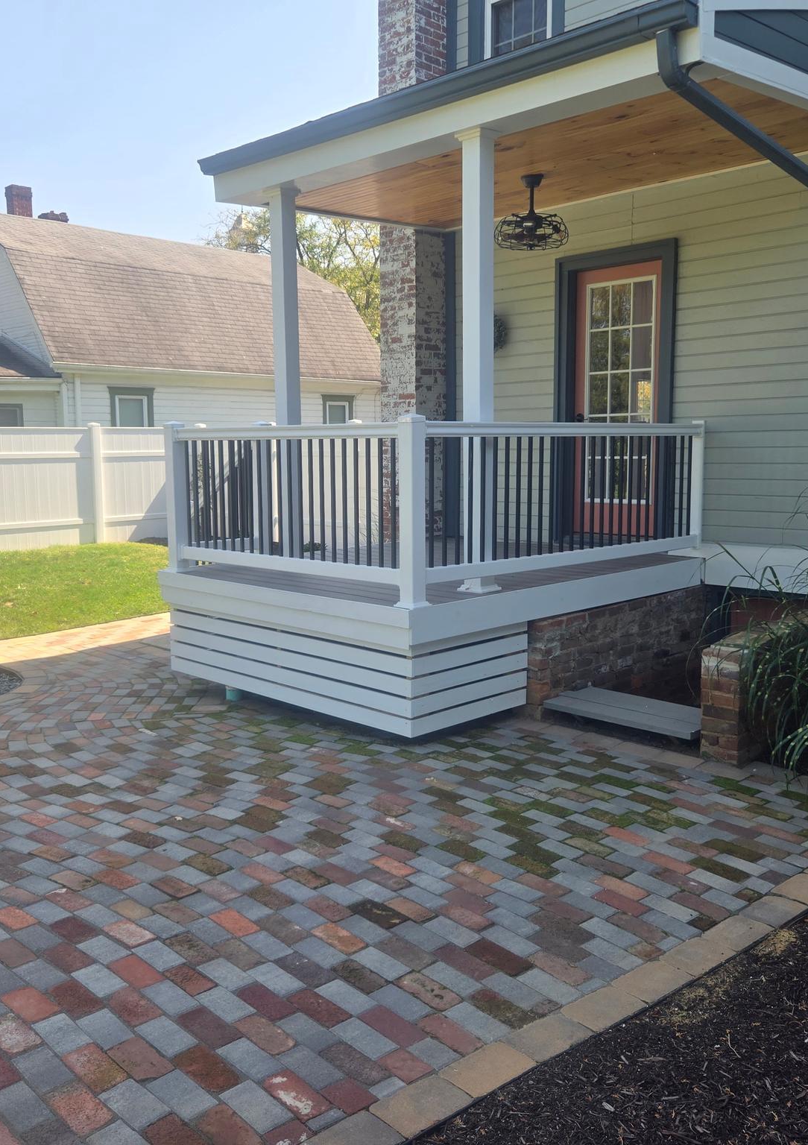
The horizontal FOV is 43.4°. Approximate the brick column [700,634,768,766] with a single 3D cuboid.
[{"bbox_3d":[1.644,0.630,5.033,0.205,0.570,0.300,7,10,45],"label":"brick column"}]

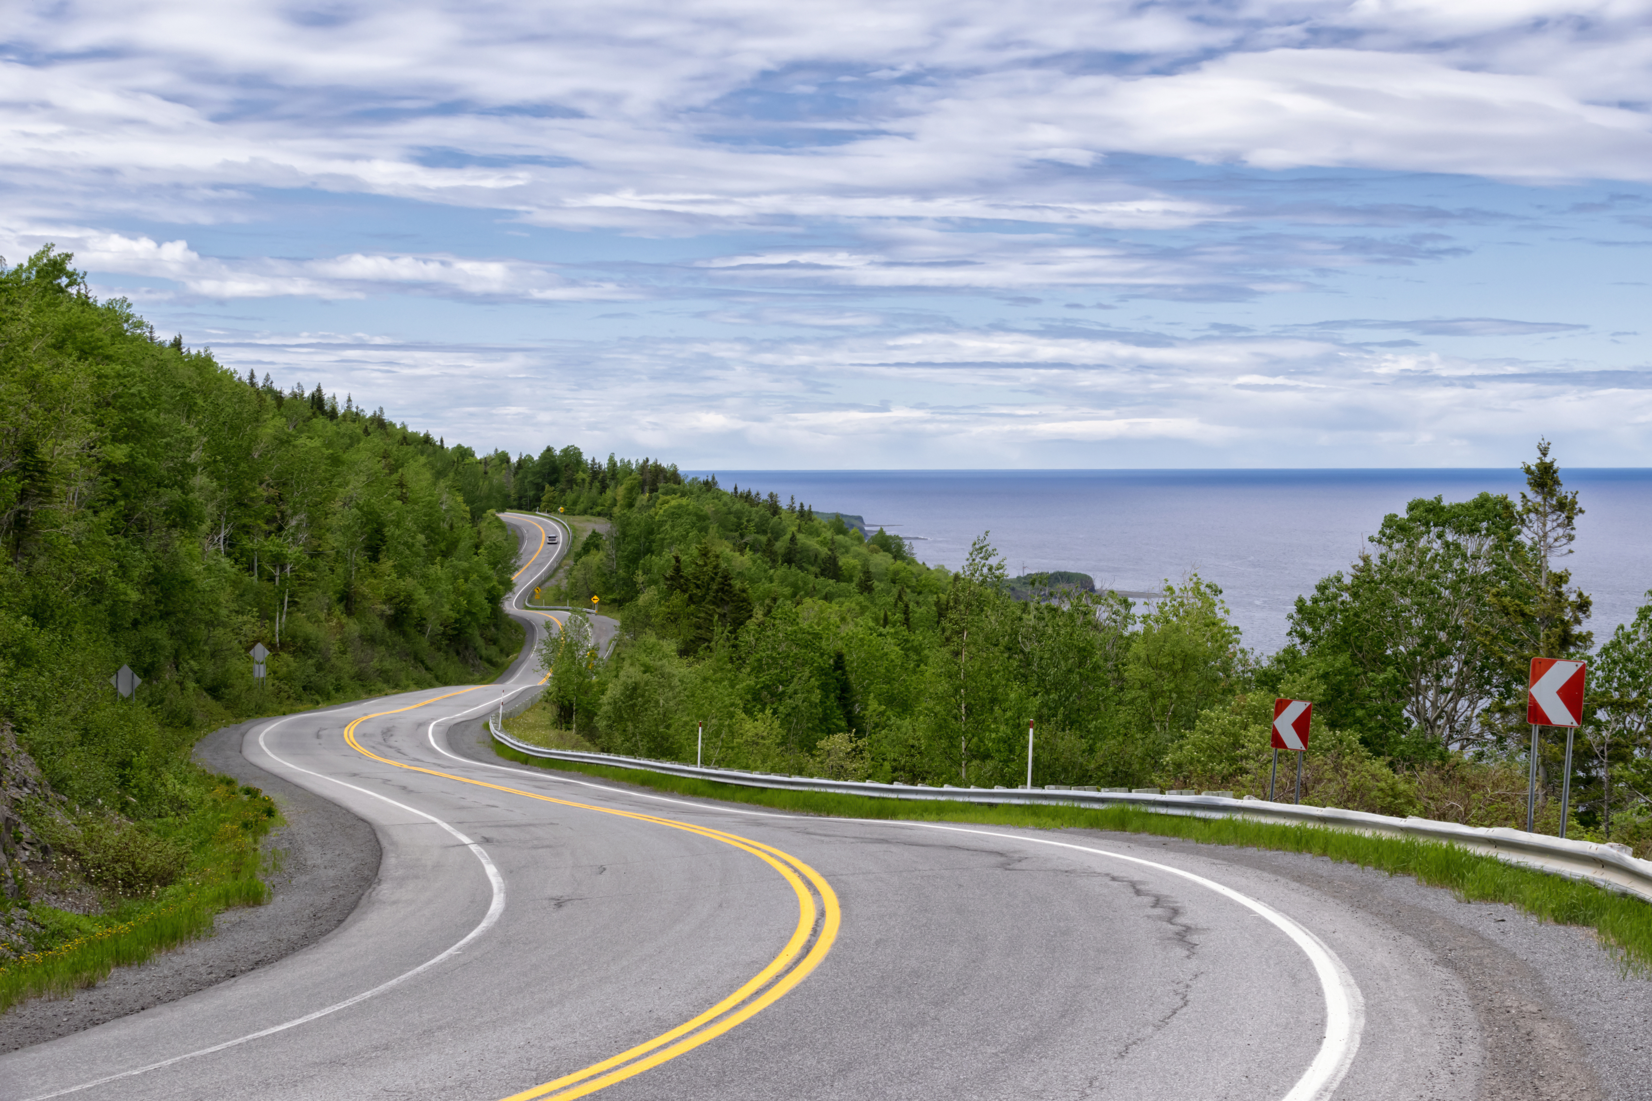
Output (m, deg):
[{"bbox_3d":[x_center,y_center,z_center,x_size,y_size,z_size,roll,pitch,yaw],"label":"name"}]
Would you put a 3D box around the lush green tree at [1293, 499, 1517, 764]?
[{"bbox_3d":[9.860,1.543,47.000,4.000,5.100,3.900,0,2,0],"label":"lush green tree"}]

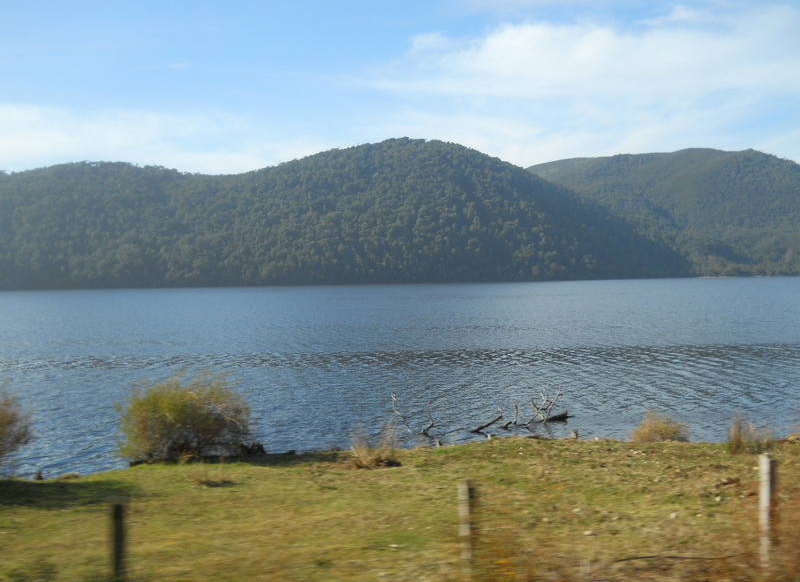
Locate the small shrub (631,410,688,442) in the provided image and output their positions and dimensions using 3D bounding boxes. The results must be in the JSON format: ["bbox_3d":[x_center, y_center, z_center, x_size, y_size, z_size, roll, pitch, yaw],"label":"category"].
[{"bbox_3d":[5.683,2.979,18.800,1.300,0.720,1.150,-1,1,0],"label":"small shrub"}]

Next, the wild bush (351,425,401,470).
[{"bbox_3d":[-0.453,2.882,15.800,0.930,0.820,0.850,-1,1,0],"label":"wild bush"}]

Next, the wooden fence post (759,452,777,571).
[{"bbox_3d":[3.737,2.254,8.700,0.120,1.200,0.120,-1,1,0],"label":"wooden fence post"}]

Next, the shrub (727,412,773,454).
[{"bbox_3d":[6.948,2.823,17.000,0.900,0.820,0.800,-1,1,0],"label":"shrub"}]

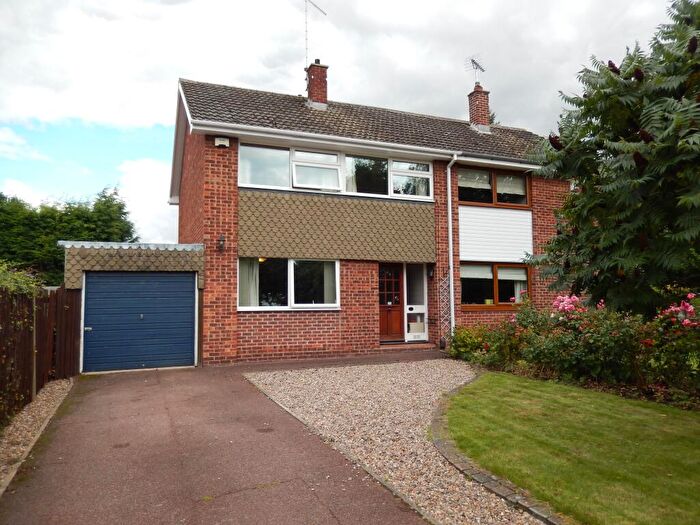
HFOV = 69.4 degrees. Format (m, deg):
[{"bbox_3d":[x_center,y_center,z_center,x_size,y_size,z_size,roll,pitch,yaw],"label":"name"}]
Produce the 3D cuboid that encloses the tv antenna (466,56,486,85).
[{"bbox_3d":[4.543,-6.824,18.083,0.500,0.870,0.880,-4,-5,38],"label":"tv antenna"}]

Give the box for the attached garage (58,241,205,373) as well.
[{"bbox_3d":[-5.159,1.044,12.137,2.650,2.500,5.200,1,-5,-22],"label":"attached garage"}]

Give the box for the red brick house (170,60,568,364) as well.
[{"bbox_3d":[0.832,-1.926,16.318,12.100,8.800,8.300,1,-5,-22],"label":"red brick house"}]

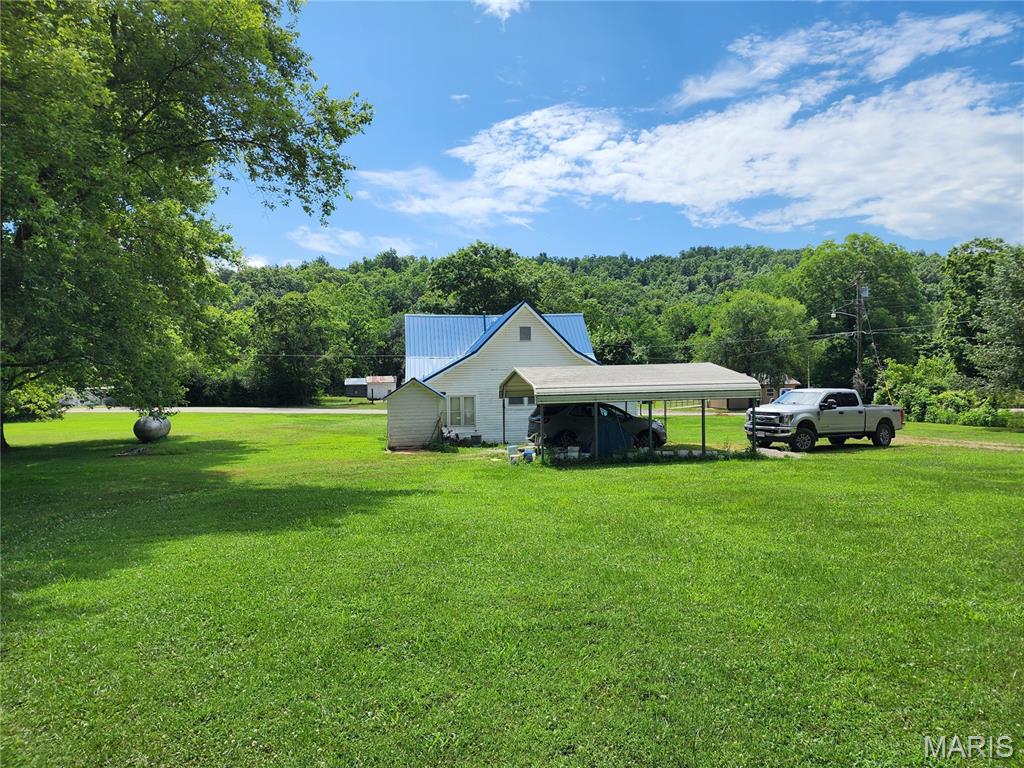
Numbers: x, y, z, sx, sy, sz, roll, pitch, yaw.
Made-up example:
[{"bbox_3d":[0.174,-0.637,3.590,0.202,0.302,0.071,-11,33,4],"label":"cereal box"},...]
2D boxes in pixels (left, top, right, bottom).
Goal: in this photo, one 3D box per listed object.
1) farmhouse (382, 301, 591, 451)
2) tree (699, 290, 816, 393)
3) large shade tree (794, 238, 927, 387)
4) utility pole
[{"bbox_3d":[-0.300,-0.420,30.600,9.700,5.500,10.800,-1,0,-9],"label":"farmhouse"},{"bbox_3d":[21.400,-3.000,60.000,10.800,10.700,10.500,-1,0,0],"label":"tree"},{"bbox_3d":[34.800,-6.450,68.000,13.600,17.000,13.000,-1,0,0],"label":"large shade tree"},{"bbox_3d":[19.900,-2.150,39.000,1.000,8.600,0.600,-1,0,9],"label":"utility pole"}]

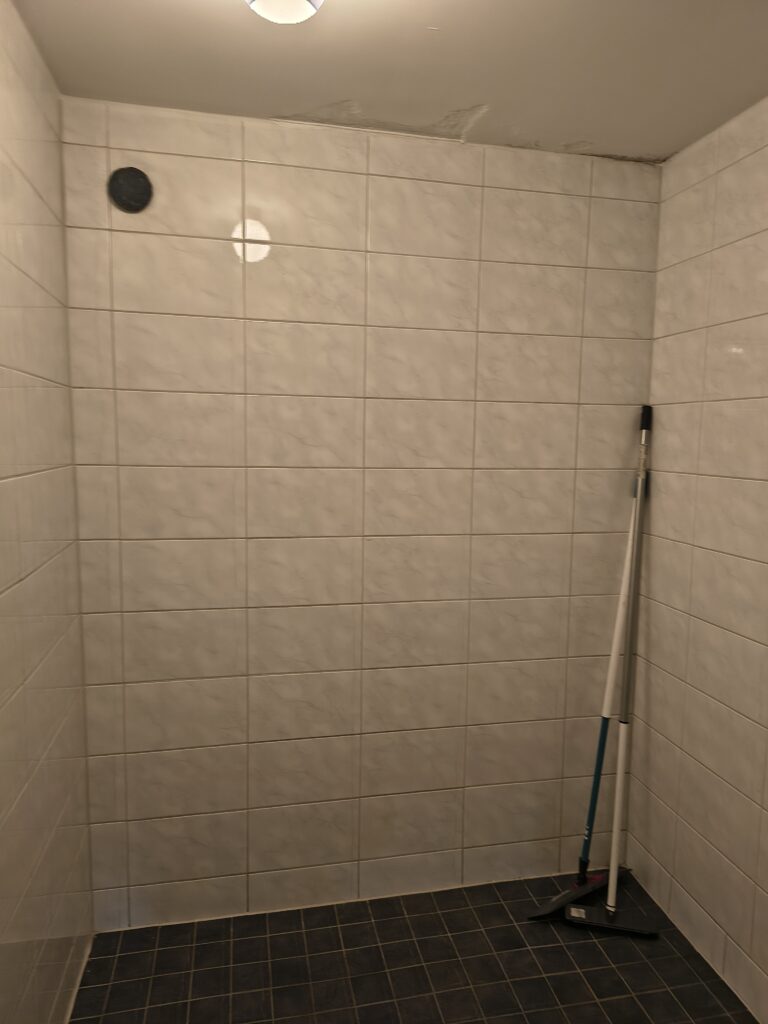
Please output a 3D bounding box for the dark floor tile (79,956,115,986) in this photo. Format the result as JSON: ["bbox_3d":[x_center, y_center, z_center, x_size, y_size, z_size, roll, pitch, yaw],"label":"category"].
[{"bbox_3d":[-0.752,1.220,1.880,0.076,0.010,0.098,-1,6,-12],"label":"dark floor tile"}]

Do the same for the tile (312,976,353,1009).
[{"bbox_3d":[-0.129,1.230,1.802,0.097,0.009,0.097,-1,6,-12],"label":"tile"}]

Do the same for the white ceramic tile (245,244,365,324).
[{"bbox_3d":[-0.211,-0.622,1.942,0.331,0.197,0.009,-1,7,-13],"label":"white ceramic tile"}]

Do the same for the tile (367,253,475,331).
[{"bbox_3d":[0.113,-0.621,1.996,0.329,0.197,0.009,0,7,-13],"label":"tile"}]

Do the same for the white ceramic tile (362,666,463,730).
[{"bbox_3d":[0.093,0.567,2.156,0.331,0.197,0.009,-1,7,-13],"label":"white ceramic tile"}]

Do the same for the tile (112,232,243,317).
[{"bbox_3d":[-0.538,-0.620,1.873,0.331,0.197,0.010,-1,7,-13],"label":"tile"}]

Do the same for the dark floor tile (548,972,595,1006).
[{"bbox_3d":[0.481,1.230,1.826,0.097,0.009,0.097,0,6,-12],"label":"dark floor tile"}]

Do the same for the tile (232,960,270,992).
[{"bbox_3d":[-0.347,1.224,1.861,0.098,0.010,0.098,-1,6,-12],"label":"tile"}]

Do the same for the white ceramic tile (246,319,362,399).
[{"bbox_3d":[-0.215,-0.422,1.959,0.330,0.199,0.009,-1,7,-13],"label":"white ceramic tile"}]

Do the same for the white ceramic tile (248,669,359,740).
[{"bbox_3d":[-0.232,0.569,2.082,0.330,0.197,0.010,0,7,-13],"label":"white ceramic tile"}]

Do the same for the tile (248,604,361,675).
[{"bbox_3d":[-0.229,0.372,2.065,0.332,0.198,0.010,-1,7,-13],"label":"tile"}]

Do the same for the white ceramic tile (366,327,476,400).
[{"bbox_3d":[0.109,-0.423,2.036,0.329,0.197,0.009,0,6,-12],"label":"white ceramic tile"}]

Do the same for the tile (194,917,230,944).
[{"bbox_3d":[-0.486,1.206,2.037,0.098,0.010,0.098,-1,6,-12],"label":"tile"}]

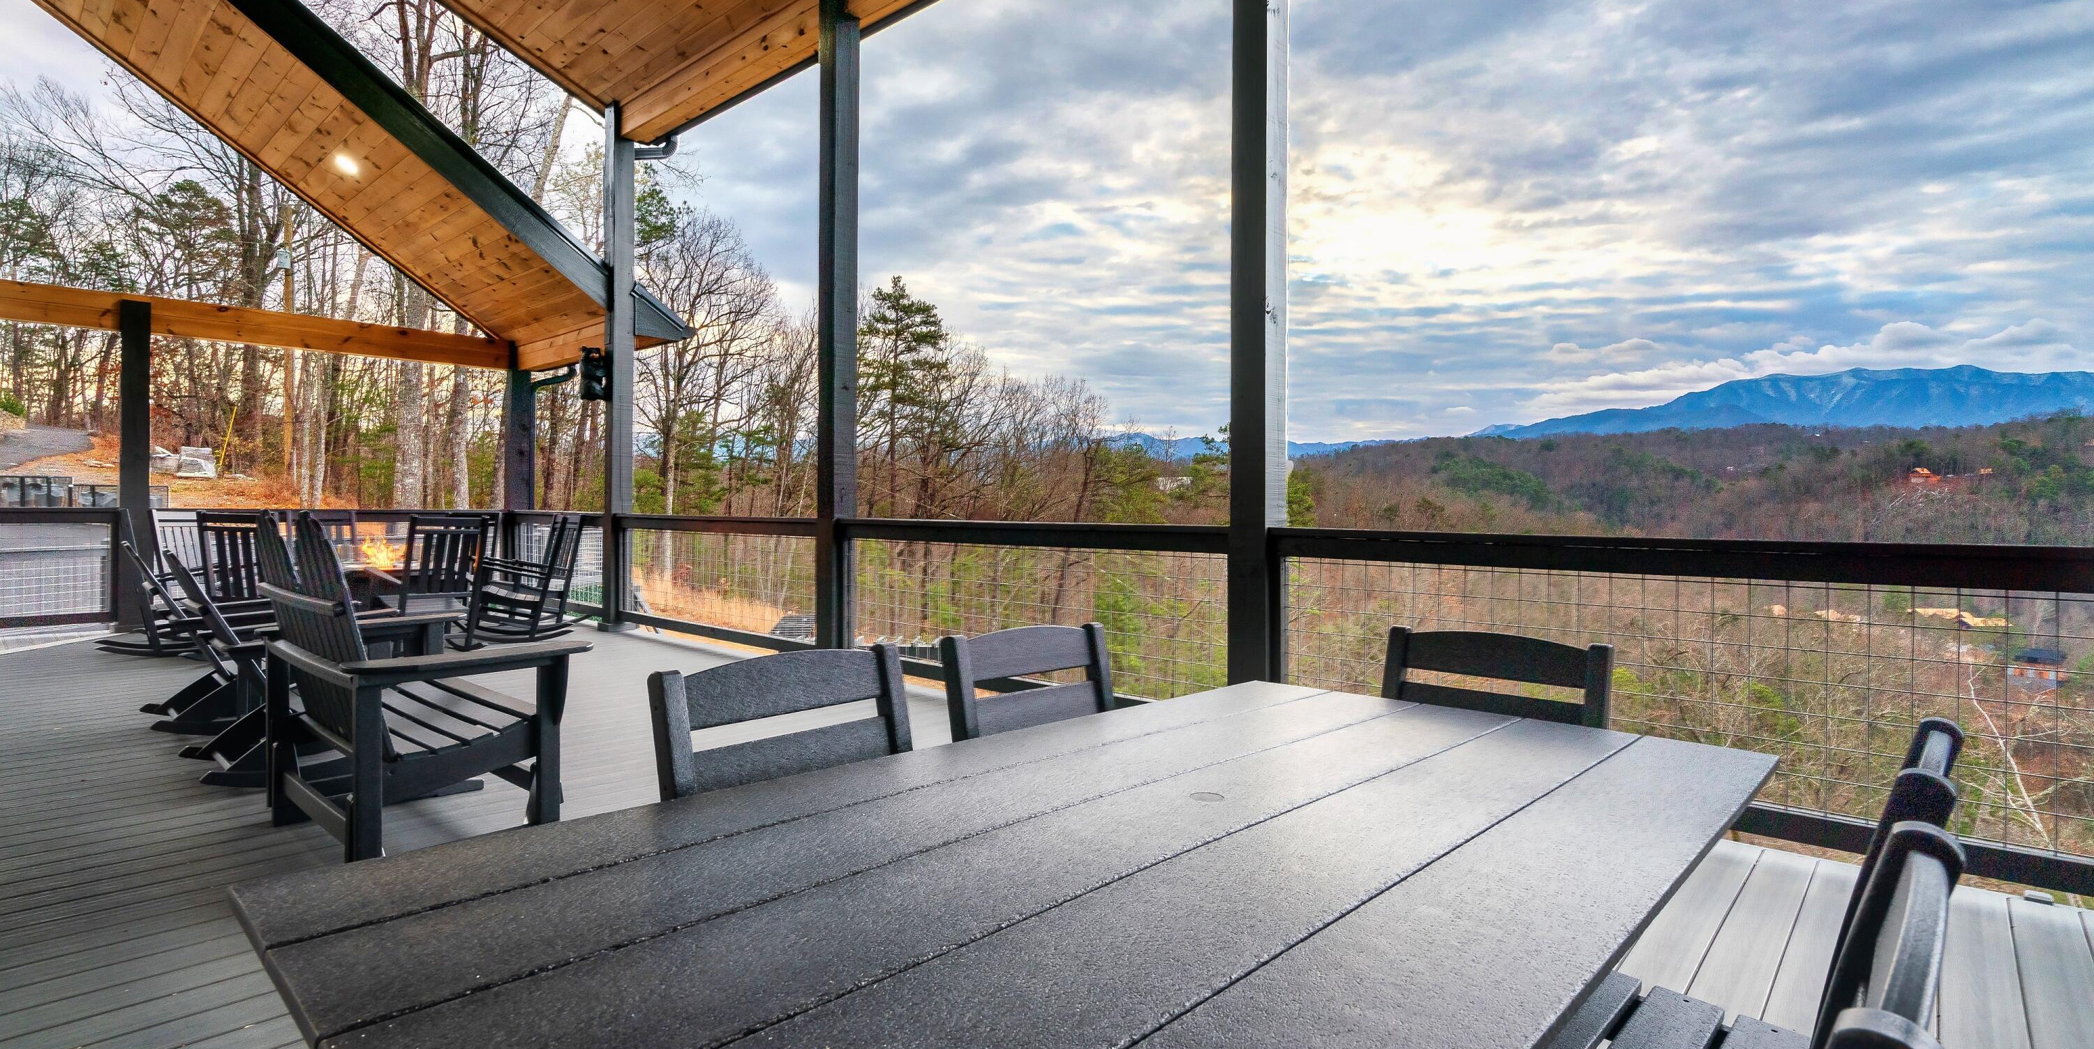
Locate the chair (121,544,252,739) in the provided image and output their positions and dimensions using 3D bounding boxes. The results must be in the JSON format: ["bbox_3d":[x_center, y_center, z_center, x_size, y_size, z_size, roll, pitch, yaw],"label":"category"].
[{"bbox_3d":[-4.080,0.561,4.743,0.760,0.940,0.880,1,1,42],"label":"chair"}]

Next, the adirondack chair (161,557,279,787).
[{"bbox_3d":[-3.118,0.576,3.941,0.760,0.940,0.880,1,1,41],"label":"adirondack chair"}]

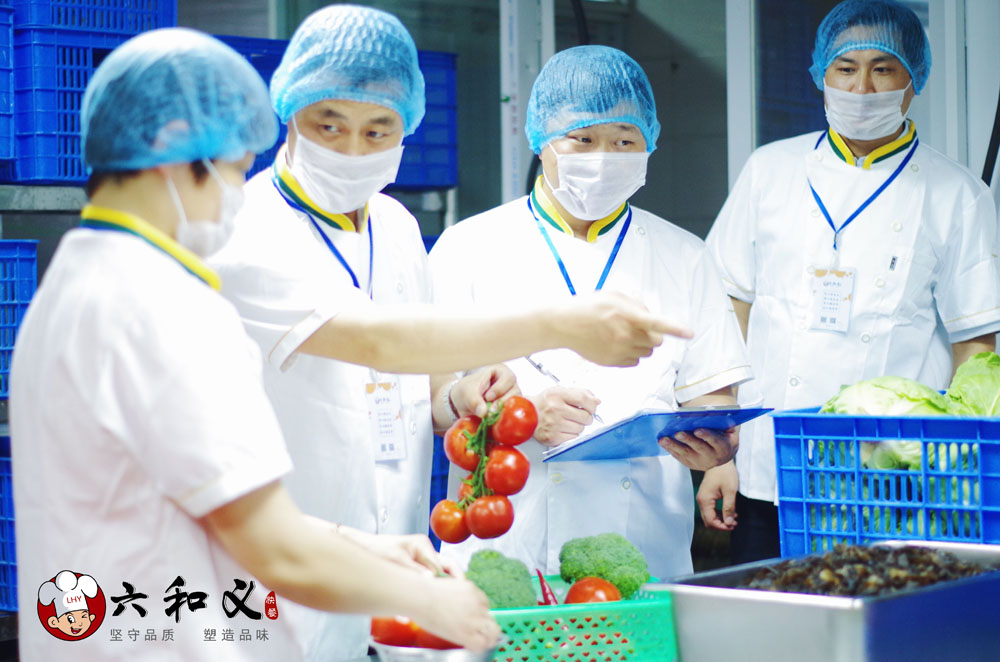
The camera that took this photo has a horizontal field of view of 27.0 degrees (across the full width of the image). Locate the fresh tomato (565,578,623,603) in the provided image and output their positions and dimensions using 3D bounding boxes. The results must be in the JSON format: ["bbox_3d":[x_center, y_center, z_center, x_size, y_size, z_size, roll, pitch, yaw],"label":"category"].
[{"bbox_3d":[0.110,0.320,2.470,0.067,0.056,0.067,-1,1,0],"label":"fresh tomato"}]

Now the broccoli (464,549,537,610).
[{"bbox_3d":[0.001,0.325,2.570,0.115,0.115,0.115,-1,1,0],"label":"broccoli"}]

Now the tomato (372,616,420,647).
[{"bbox_3d":[-0.116,0.342,2.380,0.070,0.062,0.070,-1,1,0],"label":"tomato"}]

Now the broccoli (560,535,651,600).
[{"bbox_3d":[0.129,0.295,2.560,0.115,0.095,0.112,-1,1,0],"label":"broccoli"}]

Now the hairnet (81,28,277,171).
[{"bbox_3d":[-0.363,-0.261,2.350,0.225,0.165,0.195,11,-4,-24],"label":"hairnet"}]

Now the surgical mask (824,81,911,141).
[{"bbox_3d":[0.642,-0.383,3.630,0.147,0.105,0.085,-1,6,9],"label":"surgical mask"}]

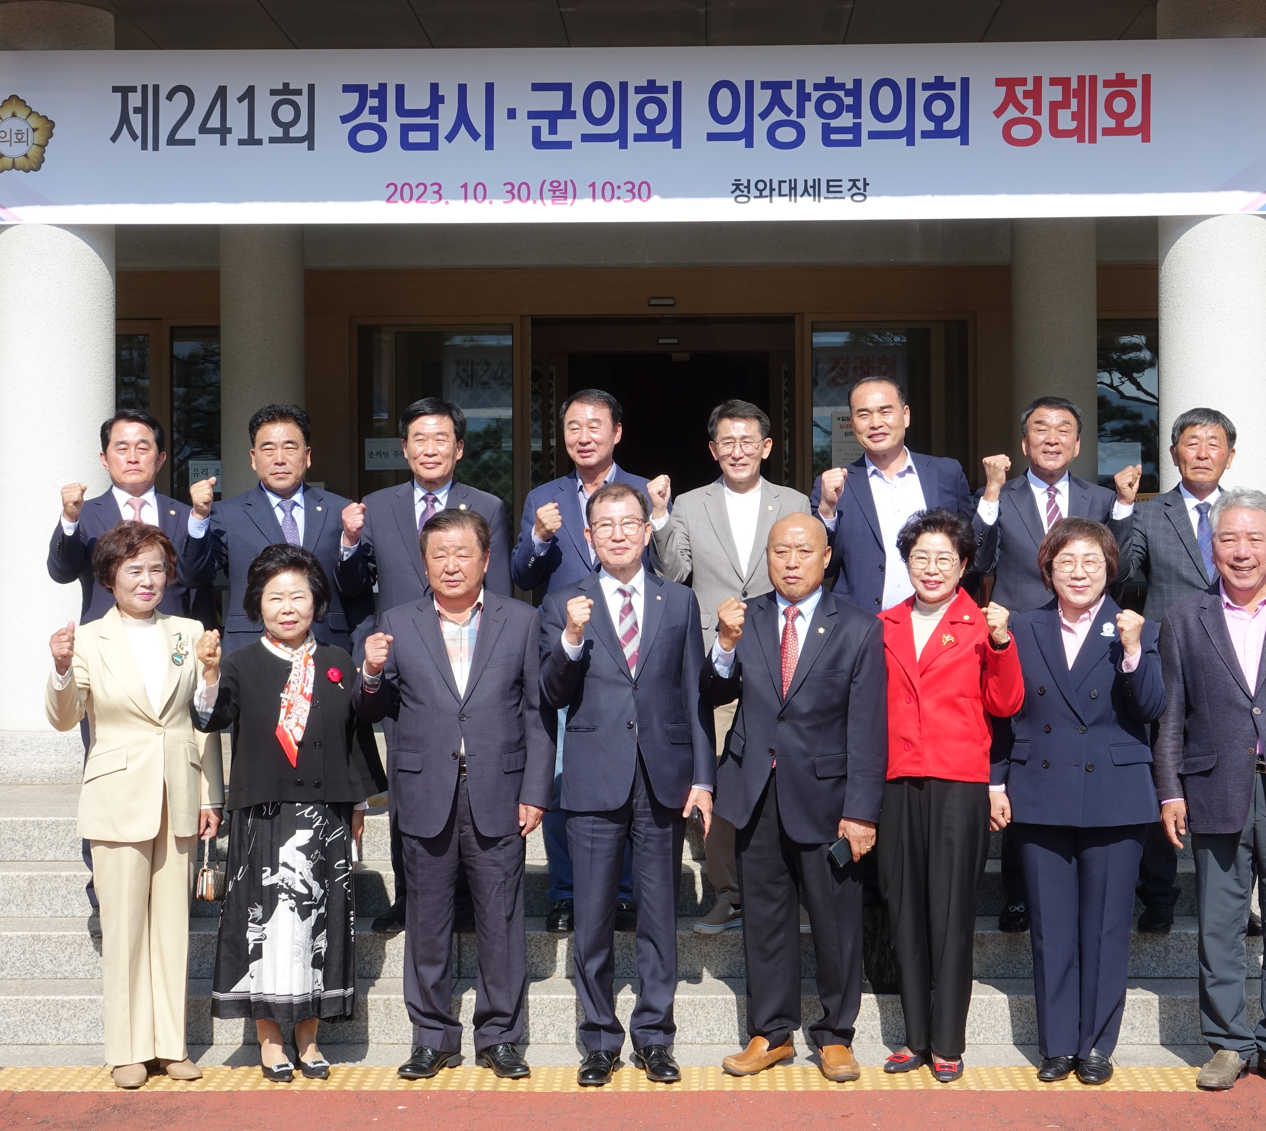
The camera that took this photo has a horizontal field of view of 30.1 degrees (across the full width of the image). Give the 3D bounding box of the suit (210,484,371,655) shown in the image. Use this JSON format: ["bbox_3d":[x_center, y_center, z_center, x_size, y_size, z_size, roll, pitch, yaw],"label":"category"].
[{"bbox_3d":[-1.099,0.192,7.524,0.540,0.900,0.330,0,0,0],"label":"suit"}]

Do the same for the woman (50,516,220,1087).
[{"bbox_3d":[-1.419,0.684,6.696,0.505,1.616,0.400,0,0,-11],"label":"woman"}]

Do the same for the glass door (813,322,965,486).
[{"bbox_3d":[1.677,-0.457,15.524,1.039,2.300,0.080,0,0,1],"label":"glass door"}]

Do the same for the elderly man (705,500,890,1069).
[{"bbox_3d":[0.479,0.666,6.900,0.528,1.642,0.430,0,0,7],"label":"elderly man"}]

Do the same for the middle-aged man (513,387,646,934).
[{"bbox_3d":[-0.154,0.305,7.524,0.457,1.744,0.370,0,0,-5],"label":"middle-aged man"}]

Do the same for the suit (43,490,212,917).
[{"bbox_3d":[-1.625,0.435,7.630,0.541,1.378,0.360,0,0,-5],"label":"suit"}]

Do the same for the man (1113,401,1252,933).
[{"bbox_3d":[1.826,0.334,7.720,0.504,1.712,0.420,0,0,5],"label":"man"}]

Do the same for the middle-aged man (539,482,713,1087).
[{"bbox_3d":[-0.019,0.622,6.830,0.503,1.728,0.430,0,0,3],"label":"middle-aged man"}]

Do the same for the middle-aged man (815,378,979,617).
[{"bbox_3d":[0.858,0.284,7.720,0.547,1.811,0.420,0,0,6],"label":"middle-aged man"}]

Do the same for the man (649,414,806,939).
[{"bbox_3d":[0.316,0.314,7.640,0.524,1.717,0.410,0,0,3],"label":"man"}]

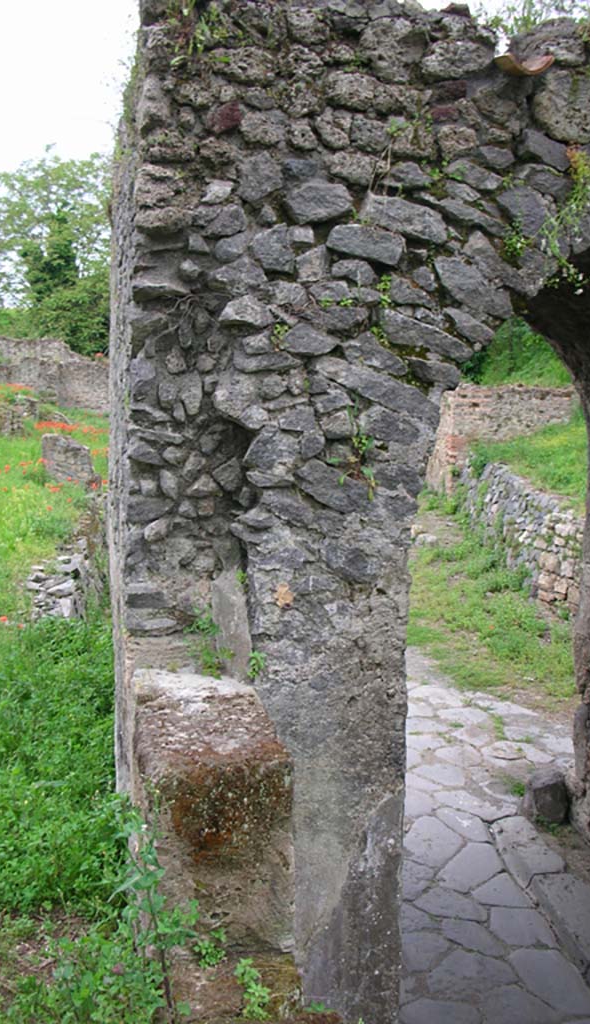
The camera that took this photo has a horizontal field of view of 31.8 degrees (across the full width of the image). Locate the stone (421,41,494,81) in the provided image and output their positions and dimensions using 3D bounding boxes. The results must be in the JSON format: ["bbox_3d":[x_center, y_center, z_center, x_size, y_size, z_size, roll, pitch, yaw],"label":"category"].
[{"bbox_3d":[0.501,-1.413,3.266,0.231,0.102,0.160,-4,6,-5],"label":"stone"}]

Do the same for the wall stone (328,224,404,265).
[{"bbox_3d":[0.218,-0.851,3.303,0.241,0.095,0.170,13,5,-6],"label":"wall stone"}]

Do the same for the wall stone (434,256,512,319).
[{"bbox_3d":[0.562,-0.720,3.358,0.300,0.128,0.190,37,2,-8],"label":"wall stone"}]

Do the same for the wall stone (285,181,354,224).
[{"bbox_3d":[0.072,-0.965,3.273,0.207,0.123,0.160,1,6,-5],"label":"wall stone"}]

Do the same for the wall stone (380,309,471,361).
[{"bbox_3d":[0.404,-0.556,3.361,0.326,0.107,0.190,28,3,-7],"label":"wall stone"}]

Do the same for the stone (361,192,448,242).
[{"bbox_3d":[0.343,-0.928,3.317,0.296,0.105,0.190,20,4,-7],"label":"stone"}]

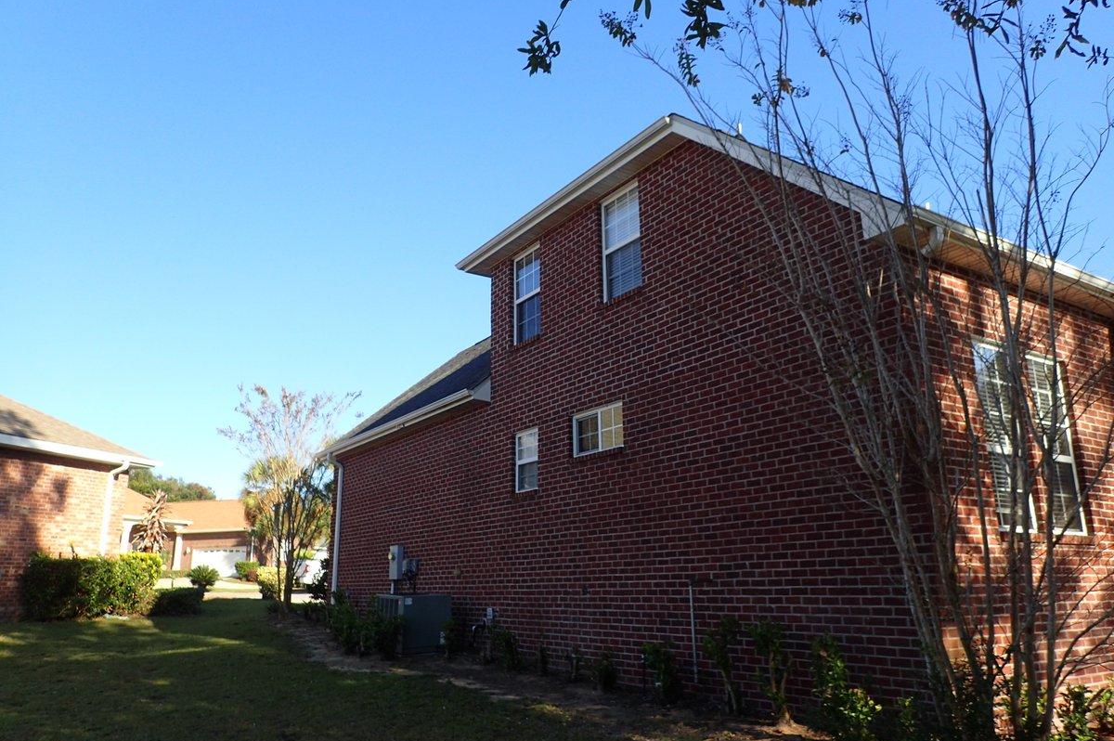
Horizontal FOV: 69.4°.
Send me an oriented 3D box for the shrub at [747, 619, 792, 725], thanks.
[{"bbox_3d":[1.787,2.521,6.751,0.378,0.821,0.378,-4,-15,13],"label":"shrub"}]

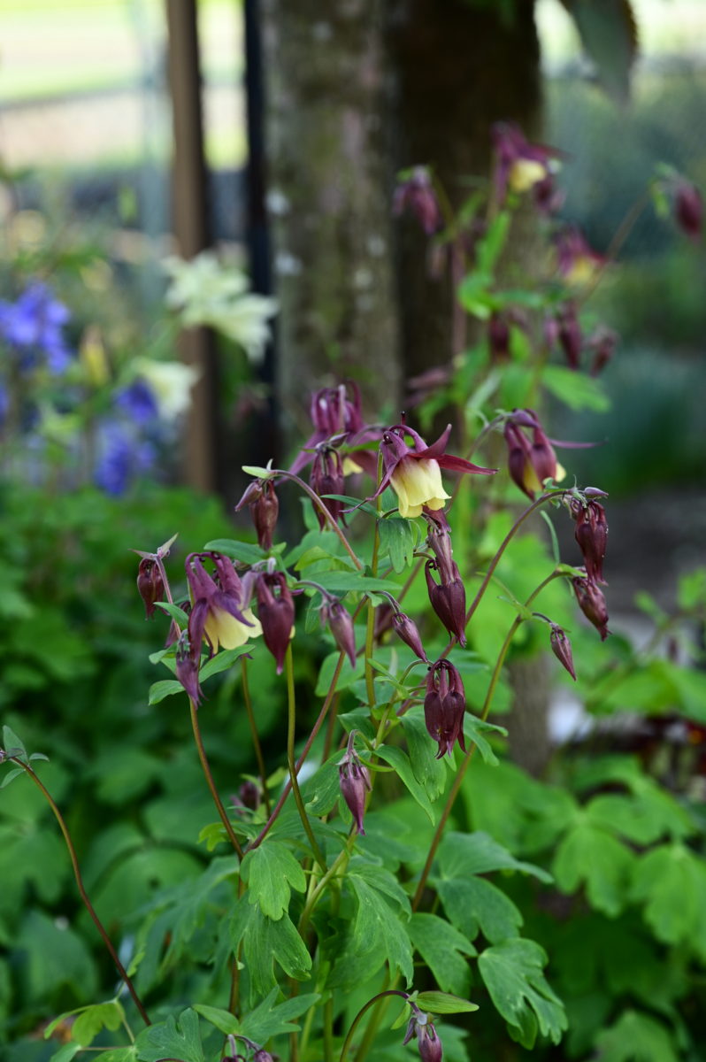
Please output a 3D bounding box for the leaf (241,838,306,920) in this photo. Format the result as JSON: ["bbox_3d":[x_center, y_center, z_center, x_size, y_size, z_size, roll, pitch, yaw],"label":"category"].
[{"bbox_3d":[-0.030,0.131,0.740,0.025,0.031,0.013,-1,15,0],"label":"leaf"}]

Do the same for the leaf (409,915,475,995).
[{"bbox_3d":[0.041,0.197,0.920,0.032,0.035,0.019,-3,8,-11],"label":"leaf"}]

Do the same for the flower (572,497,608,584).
[{"bbox_3d":[0.108,0.005,0.900,0.016,0.040,0.016,-5,7,0],"label":"flower"}]

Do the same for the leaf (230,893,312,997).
[{"bbox_3d":[-0.031,0.158,0.750,0.031,0.038,0.016,2,-6,0],"label":"leaf"}]

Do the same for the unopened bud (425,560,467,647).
[{"bbox_3d":[0.041,0.032,0.870,0.017,0.038,0.017,-9,9,0],"label":"unopened bud"}]

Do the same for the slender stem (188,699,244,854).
[{"bbox_3d":[-0.053,0.095,0.760,0.008,0.063,0.007,-18,12,0],"label":"slender stem"}]

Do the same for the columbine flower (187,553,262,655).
[{"bbox_3d":[-0.049,0.028,0.750,0.029,0.038,0.031,-10,18,-30],"label":"columbine flower"}]

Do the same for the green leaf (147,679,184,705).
[{"bbox_3d":[-0.085,0.073,0.900,0.017,0.011,0.012,3,15,17],"label":"green leaf"}]

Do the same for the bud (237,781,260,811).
[{"bbox_3d":[-0.045,0.114,0.850,0.010,0.014,0.010,-1,14,0],"label":"bud"}]

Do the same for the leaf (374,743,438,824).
[{"bbox_3d":[0.020,0.096,0.750,0.023,0.030,0.015,-1,15,0],"label":"leaf"}]

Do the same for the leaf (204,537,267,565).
[{"bbox_3d":[-0.045,0.008,0.760,0.024,0.011,0.018,-1,15,0],"label":"leaf"}]

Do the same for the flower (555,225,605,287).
[{"bbox_3d":[0.117,-0.141,1.020,0.028,0.031,0.027,-8,17,-24],"label":"flower"}]

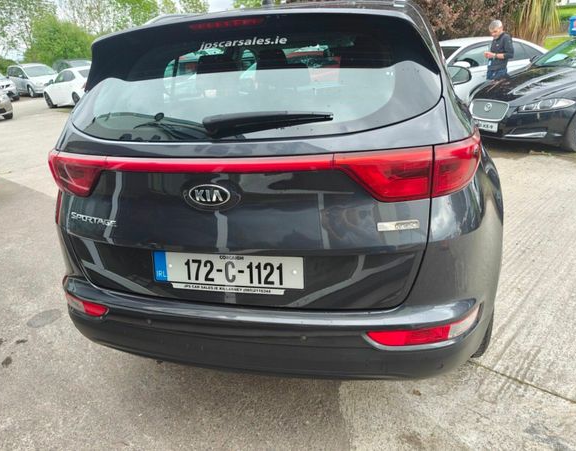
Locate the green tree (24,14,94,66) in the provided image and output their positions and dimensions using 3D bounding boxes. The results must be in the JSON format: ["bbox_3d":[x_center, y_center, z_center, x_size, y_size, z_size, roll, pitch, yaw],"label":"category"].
[{"bbox_3d":[-18.151,-14.348,34.026,6.200,5.200,5.200,-15,25,-22],"label":"green tree"}]

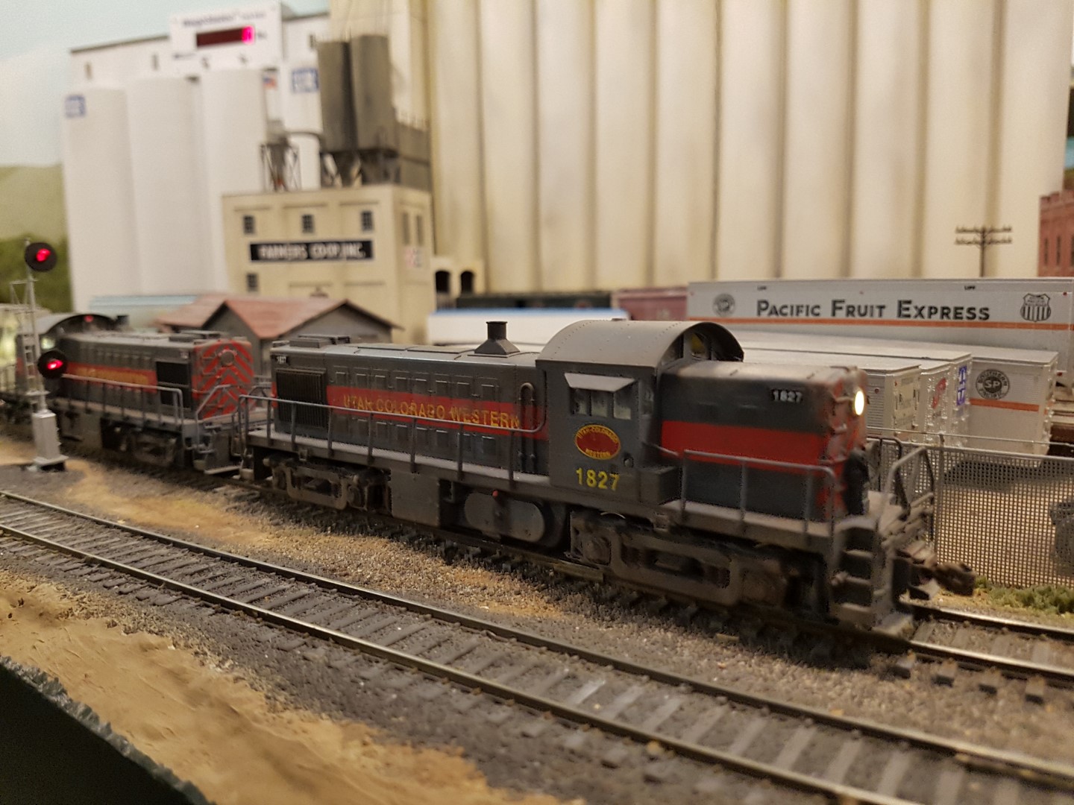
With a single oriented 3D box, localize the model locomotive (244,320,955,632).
[{"bbox_3d":[-0.007,0.006,0.192,0.192,0.051,0.036,5,9,40],"label":"model locomotive"}]

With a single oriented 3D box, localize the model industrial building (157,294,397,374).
[{"bbox_3d":[-0.168,-0.032,0.494,0.162,0.069,0.103,5,9,40],"label":"model industrial building"}]

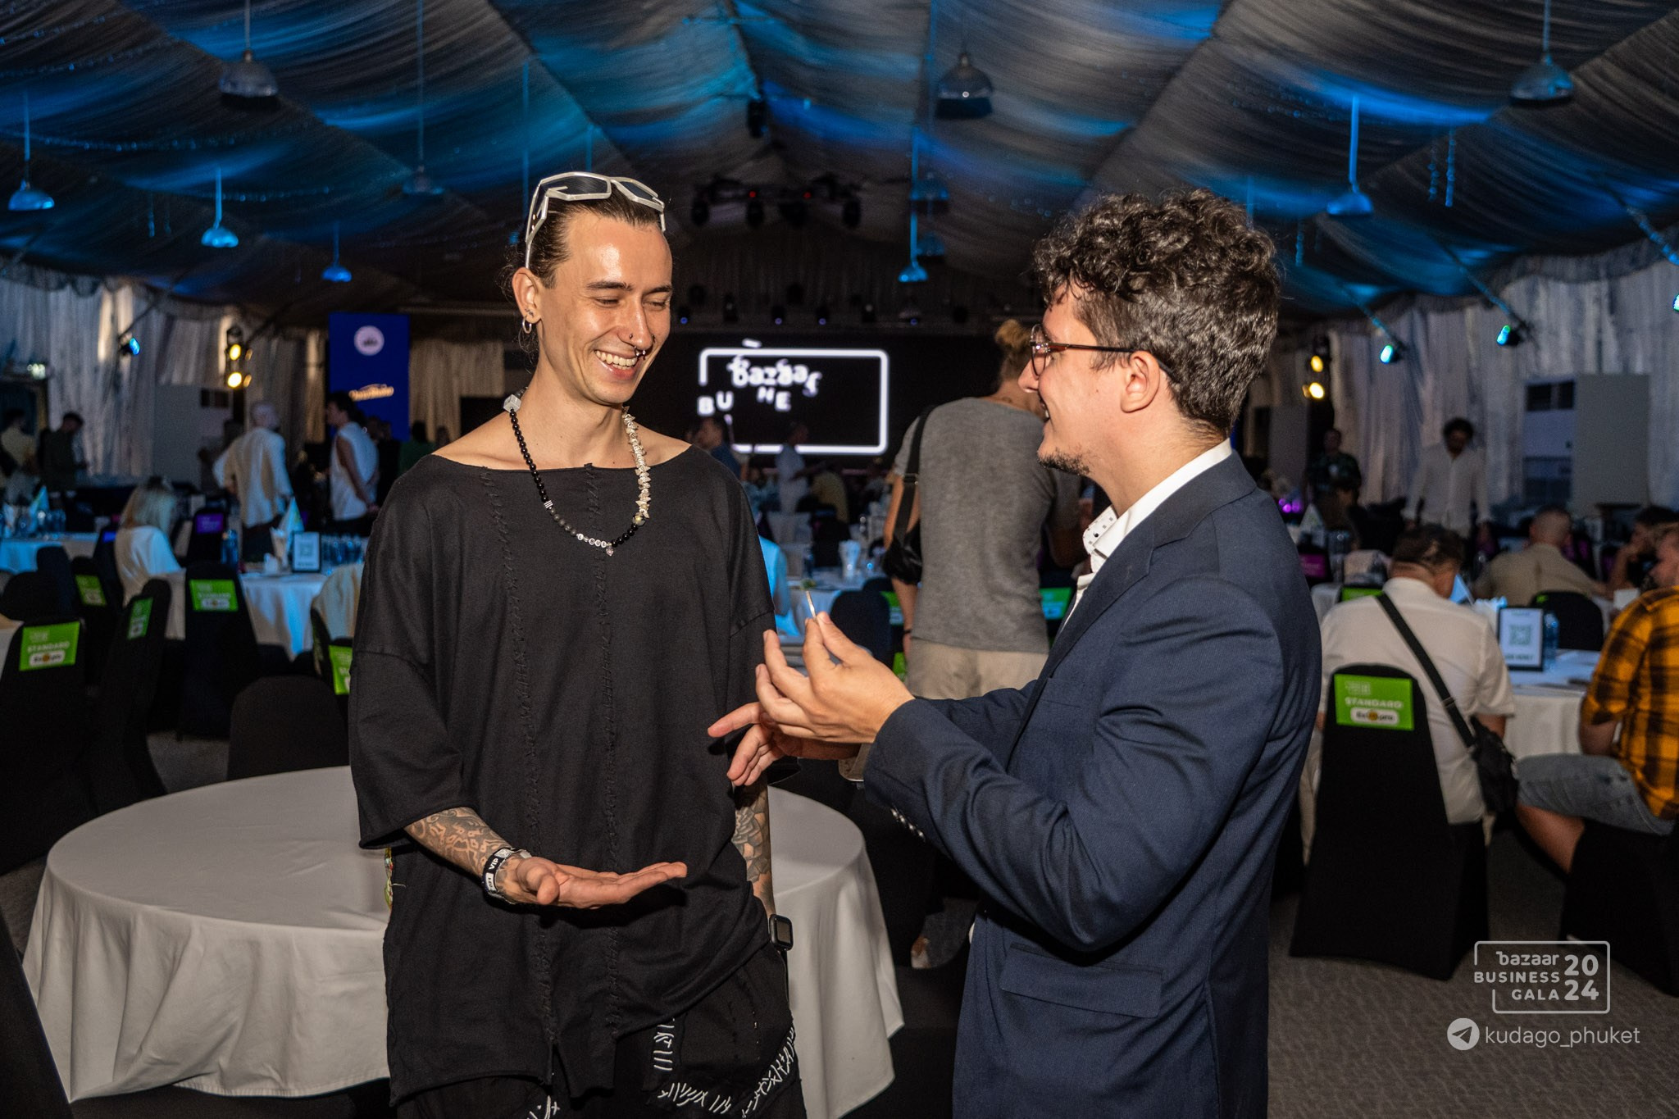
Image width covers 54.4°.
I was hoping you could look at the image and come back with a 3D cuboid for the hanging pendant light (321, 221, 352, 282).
[{"bbox_3d":[-7.058,-4.326,22.900,0.420,0.800,0.420,1,3,0],"label":"hanging pendant light"}]

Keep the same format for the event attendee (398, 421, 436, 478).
[{"bbox_3d":[-4.137,-0.456,16.054,0.480,1.820,0.320,1,3,-6],"label":"event attendee"}]

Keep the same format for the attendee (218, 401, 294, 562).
[{"bbox_3d":[-4.160,-0.204,11.654,0.560,1.830,0.380,1,3,-3],"label":"attendee"}]

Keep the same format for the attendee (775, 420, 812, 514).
[{"bbox_3d":[-0.444,-0.349,15.055,0.420,1.850,0.420,1,3,3],"label":"attendee"}]

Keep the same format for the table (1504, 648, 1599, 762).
[{"bbox_3d":[2.807,0.661,6.271,1.580,0.500,1.580,1,4,0],"label":"table"}]

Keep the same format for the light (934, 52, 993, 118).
[{"bbox_3d":[0.947,-3.619,12.400,0.420,0.460,0.420,1,3,0],"label":"light"}]

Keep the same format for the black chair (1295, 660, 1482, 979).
[{"bbox_3d":[1.759,0.765,5.127,0.470,0.915,0.560,3,4,30],"label":"black chair"}]

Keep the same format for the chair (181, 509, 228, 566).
[{"bbox_3d":[-4.841,0.060,12.456,0.460,0.920,0.540,-3,6,-36],"label":"chair"}]

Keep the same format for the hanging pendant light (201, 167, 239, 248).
[{"bbox_3d":[-7.587,-4.309,20.000,0.450,1.000,0.450,1,5,0],"label":"hanging pendant light"}]

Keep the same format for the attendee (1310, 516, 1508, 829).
[{"bbox_3d":[1.914,0.546,5.396,0.600,1.320,0.800,3,6,28],"label":"attendee"}]

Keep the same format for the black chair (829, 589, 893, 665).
[{"bbox_3d":[0.077,0.608,7.073,0.460,0.910,0.560,1,4,0],"label":"black chair"}]

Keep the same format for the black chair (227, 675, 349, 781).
[{"bbox_3d":[-1.326,0.769,4.079,0.460,0.910,0.560,-1,4,-28],"label":"black chair"}]

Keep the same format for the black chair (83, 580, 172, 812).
[{"bbox_3d":[-3.082,0.561,6.774,0.570,0.910,0.470,1,4,2],"label":"black chair"}]

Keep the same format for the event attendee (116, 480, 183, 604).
[{"bbox_3d":[-4.281,0.102,10.251,0.500,1.240,0.720,5,7,42],"label":"event attendee"}]

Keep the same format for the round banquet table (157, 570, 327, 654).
[{"bbox_3d":[-3.507,0.291,9.993,1.580,0.500,1.580,1,4,0],"label":"round banquet table"}]

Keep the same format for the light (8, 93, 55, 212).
[{"bbox_3d":[-7.432,-3.750,15.000,0.420,1.060,0.420,1,3,0],"label":"light"}]

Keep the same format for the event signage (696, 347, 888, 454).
[{"bbox_3d":[-0.796,-2.675,27.500,3.230,1.820,0.120,1,5,0],"label":"event signage"}]

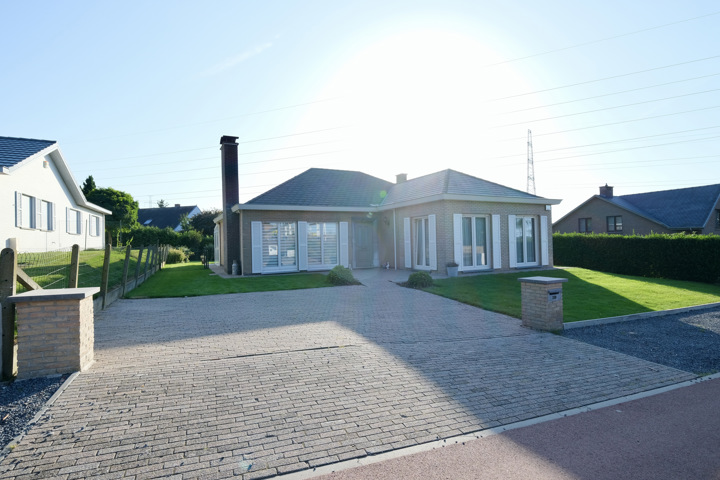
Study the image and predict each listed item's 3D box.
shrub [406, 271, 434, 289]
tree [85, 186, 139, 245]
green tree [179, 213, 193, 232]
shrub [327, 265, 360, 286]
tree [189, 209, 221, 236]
[{"bbox_3d":[1.636,1.078,9.350,0.700,0.470,0.660,-1,-1,10],"label":"shrub"},{"bbox_3d":[-20.465,-1.729,28.000,3.700,5.000,3.700,-1,-1,-36],"label":"tree"},{"bbox_3d":[-17.450,-0.500,34.000,1.450,4.400,1.450,-1,-1,-27],"label":"green tree"},{"bbox_3d":[-0.522,1.069,10.150,0.900,0.620,0.850,-1,-1,-3],"label":"shrub"},{"bbox_3d":[-16.269,-0.707,37.000,4.800,5.500,4.600,-1,-1,-24],"label":"tree"}]

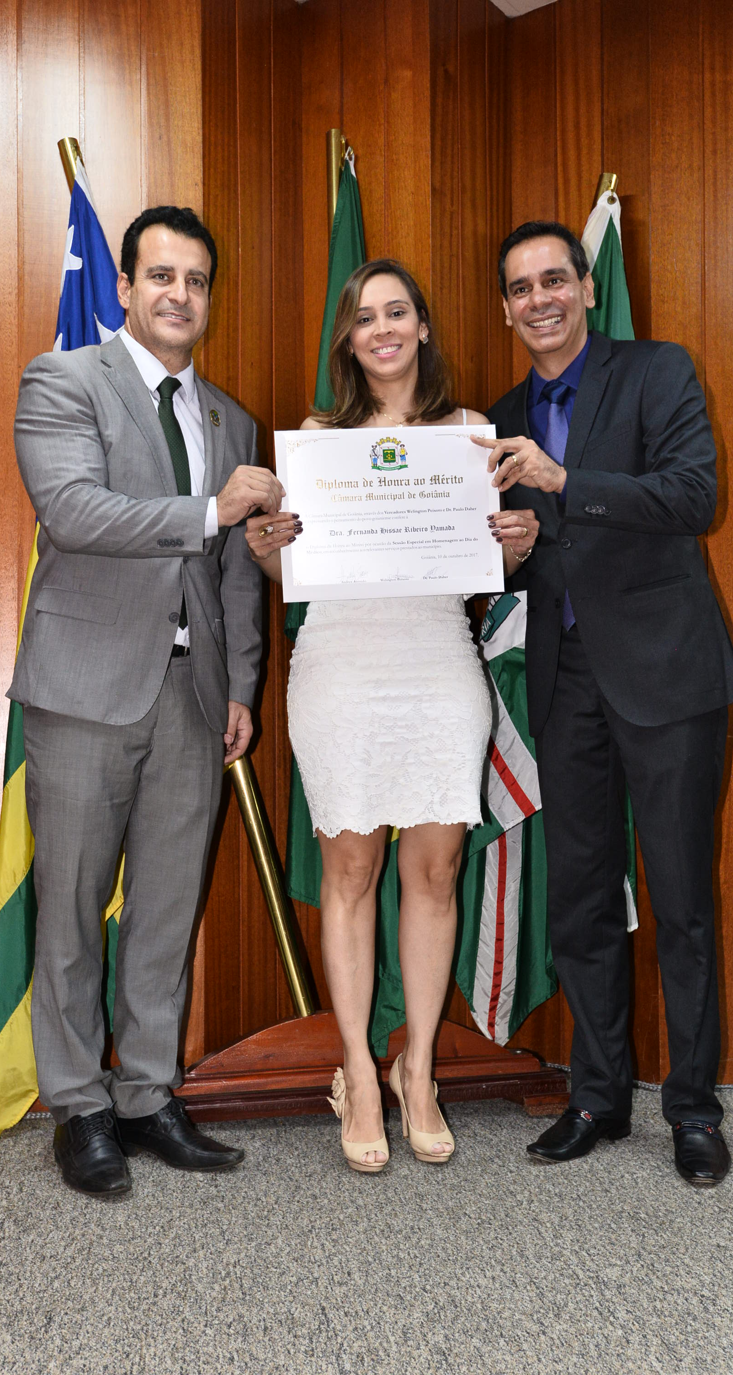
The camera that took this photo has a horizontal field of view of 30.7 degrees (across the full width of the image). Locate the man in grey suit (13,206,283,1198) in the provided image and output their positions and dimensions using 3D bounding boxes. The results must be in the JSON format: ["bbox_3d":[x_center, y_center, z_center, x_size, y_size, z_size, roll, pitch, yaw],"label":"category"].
[{"bbox_3d":[-0.415,-0.006,2.490,0.510,1.795,0.410,0,-1,-25],"label":"man in grey suit"}]

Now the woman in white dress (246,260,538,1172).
[{"bbox_3d":[0.048,0.035,2.520,0.530,1.710,0.390,0,-1,2],"label":"woman in white dress"}]

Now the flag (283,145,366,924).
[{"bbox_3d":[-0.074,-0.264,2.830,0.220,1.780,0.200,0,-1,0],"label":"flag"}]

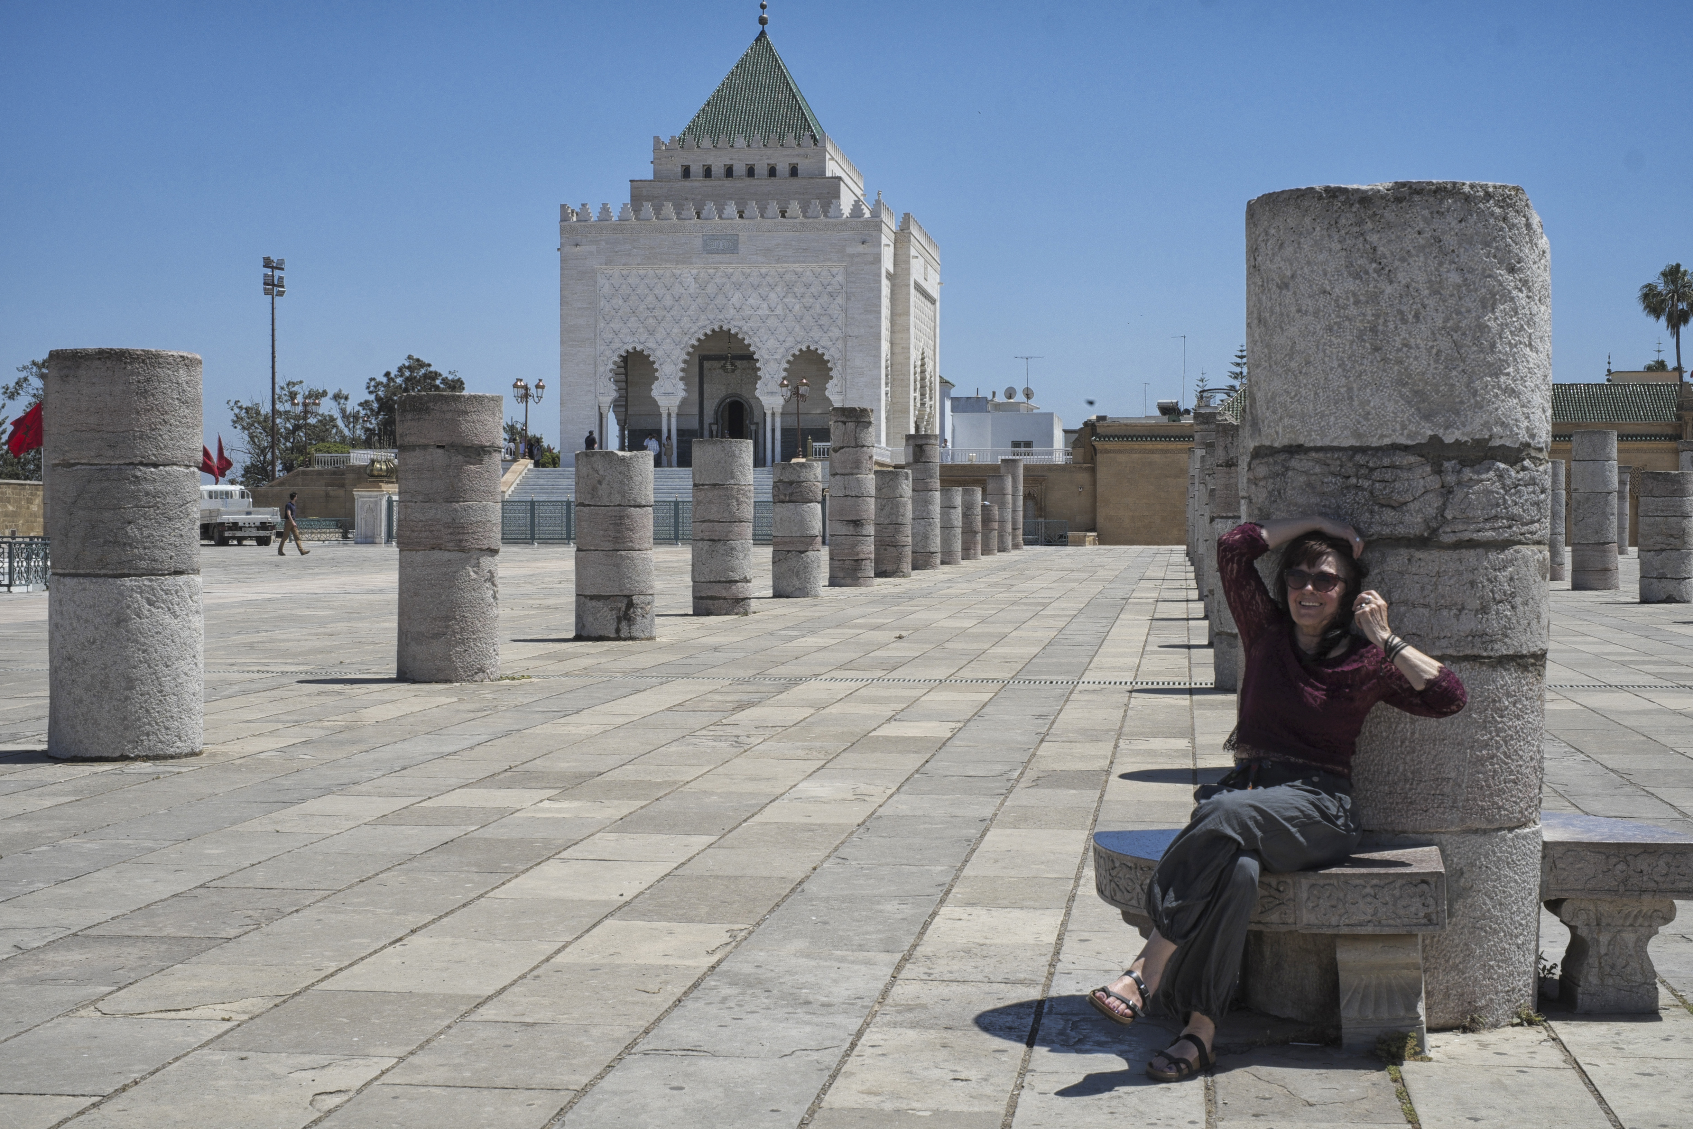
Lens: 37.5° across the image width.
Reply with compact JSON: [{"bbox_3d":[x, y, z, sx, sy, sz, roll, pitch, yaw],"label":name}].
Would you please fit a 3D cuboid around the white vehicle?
[{"bbox_3d":[-22.904,-1.831,92.442,2.250,2.230,5.800,-1,1,-28],"label":"white vehicle"}]

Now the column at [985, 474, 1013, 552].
[{"bbox_3d":[4.709,-1.561,76.549,0.742,2.353,0.742,0,1,4],"label":"column"}]

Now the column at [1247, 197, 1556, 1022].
[{"bbox_3d":[1.441,0.099,6.524,0.779,2.087,0.779,0,1,8],"label":"column"}]

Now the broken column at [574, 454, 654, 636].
[{"bbox_3d":[-2.315,-0.191,24.928,0.780,1.875,0.780,0,1,-5],"label":"broken column"}]

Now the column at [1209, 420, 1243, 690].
[{"bbox_3d":[3.057,-0.067,18.215,0.740,1.926,0.740,0,1,8],"label":"column"}]

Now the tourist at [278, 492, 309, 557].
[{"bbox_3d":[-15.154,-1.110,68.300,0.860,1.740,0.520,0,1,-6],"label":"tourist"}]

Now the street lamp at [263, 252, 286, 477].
[{"bbox_3d":[-26.423,-7.729,115.139,1.100,12.997,0.800,0,1,-9],"label":"street lamp"}]

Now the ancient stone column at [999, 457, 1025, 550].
[{"bbox_3d":[5.475,-1.969,82.056,0.722,2.928,0.722,0,1,4],"label":"ancient stone column"}]

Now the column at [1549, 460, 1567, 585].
[{"bbox_3d":[12.802,-0.805,45.664,0.722,2.182,0.722,0,1,16],"label":"column"}]

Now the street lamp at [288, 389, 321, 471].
[{"bbox_3d":[-27.749,-6.714,128.000,1.450,3.554,1.450,0,1,-8],"label":"street lamp"}]

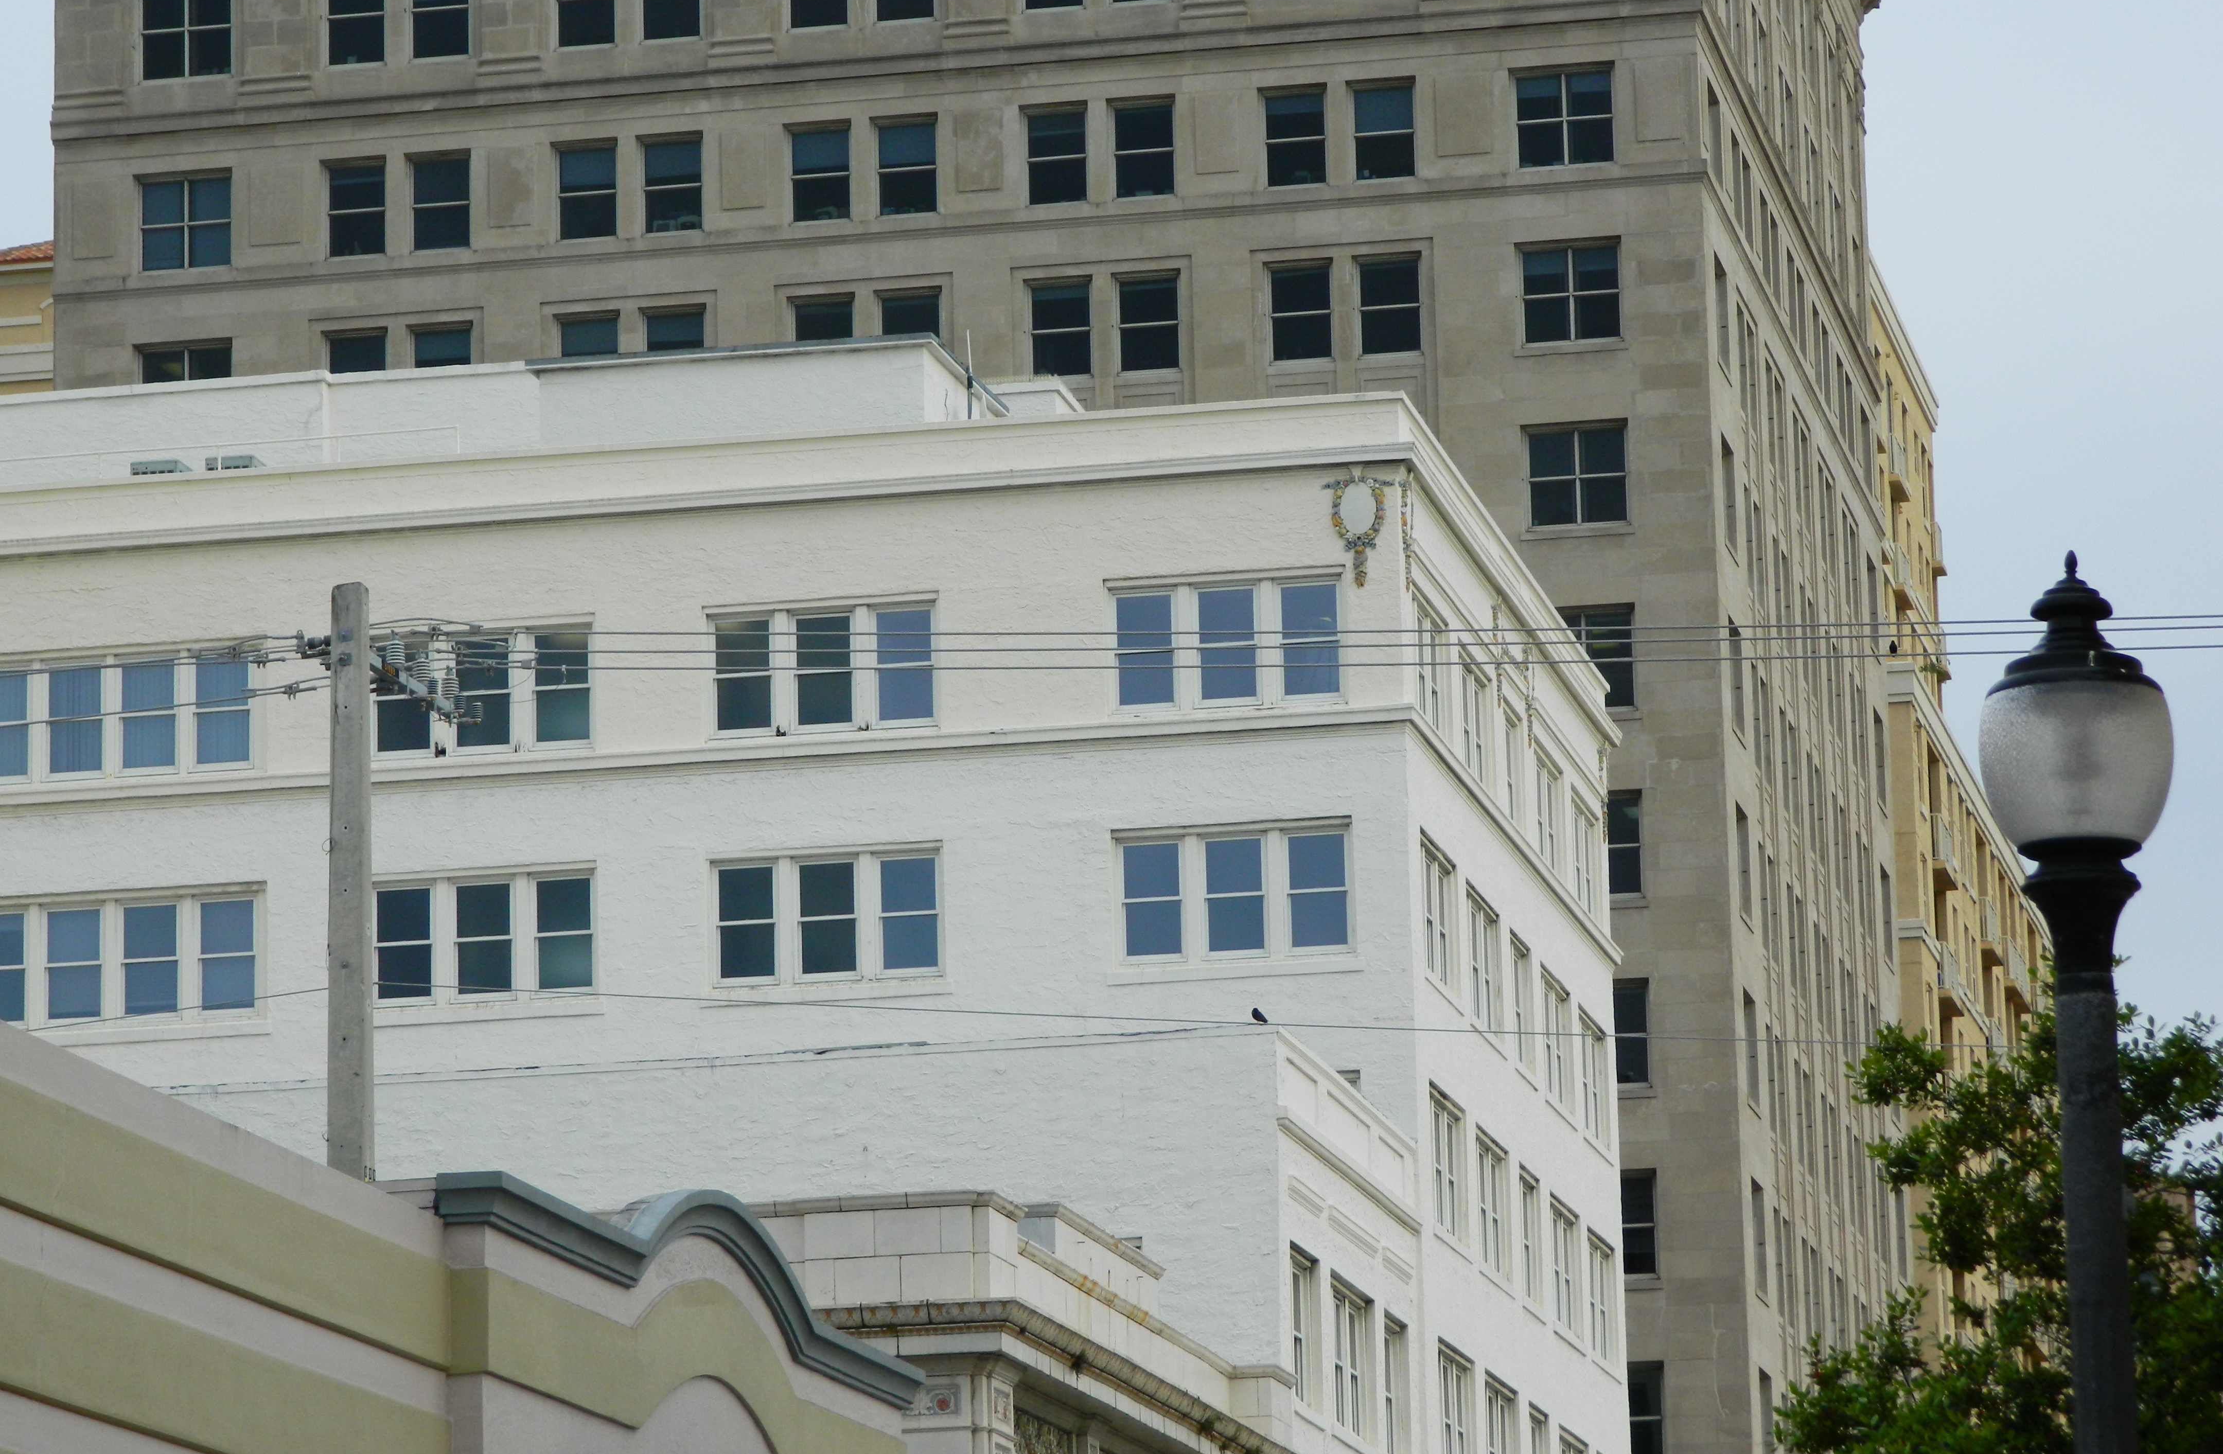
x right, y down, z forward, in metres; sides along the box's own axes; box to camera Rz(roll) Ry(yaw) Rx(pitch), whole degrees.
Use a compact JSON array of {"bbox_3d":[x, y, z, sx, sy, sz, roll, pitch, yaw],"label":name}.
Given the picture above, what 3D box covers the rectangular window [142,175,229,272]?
[{"bbox_3d":[-17.631,-9.609,157.773,1.813,1.774,0.200,-4,-11,10],"label":"rectangular window"}]

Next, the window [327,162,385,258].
[{"bbox_3d":[-14.860,-10.159,163.136,1.146,1.887,0.150,-4,-11,10],"label":"window"}]

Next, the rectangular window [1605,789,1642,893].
[{"bbox_3d":[9.050,2.222,156.300,1.999,1.950,0.150,-4,-11,10],"label":"rectangular window"}]

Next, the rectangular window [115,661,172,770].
[{"bbox_3d":[-13.505,-0.133,115.653,0.779,1.455,0.150,-4,-11,10],"label":"rectangular window"}]

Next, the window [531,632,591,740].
[{"bbox_3d":[-7.372,-0.541,111.666,0.860,1.600,0.130,-4,-11,11],"label":"window"}]

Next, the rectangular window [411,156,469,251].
[{"bbox_3d":[-12.654,-9.870,156.152,1.130,1.738,0.200,-4,-11,10],"label":"rectangular window"}]

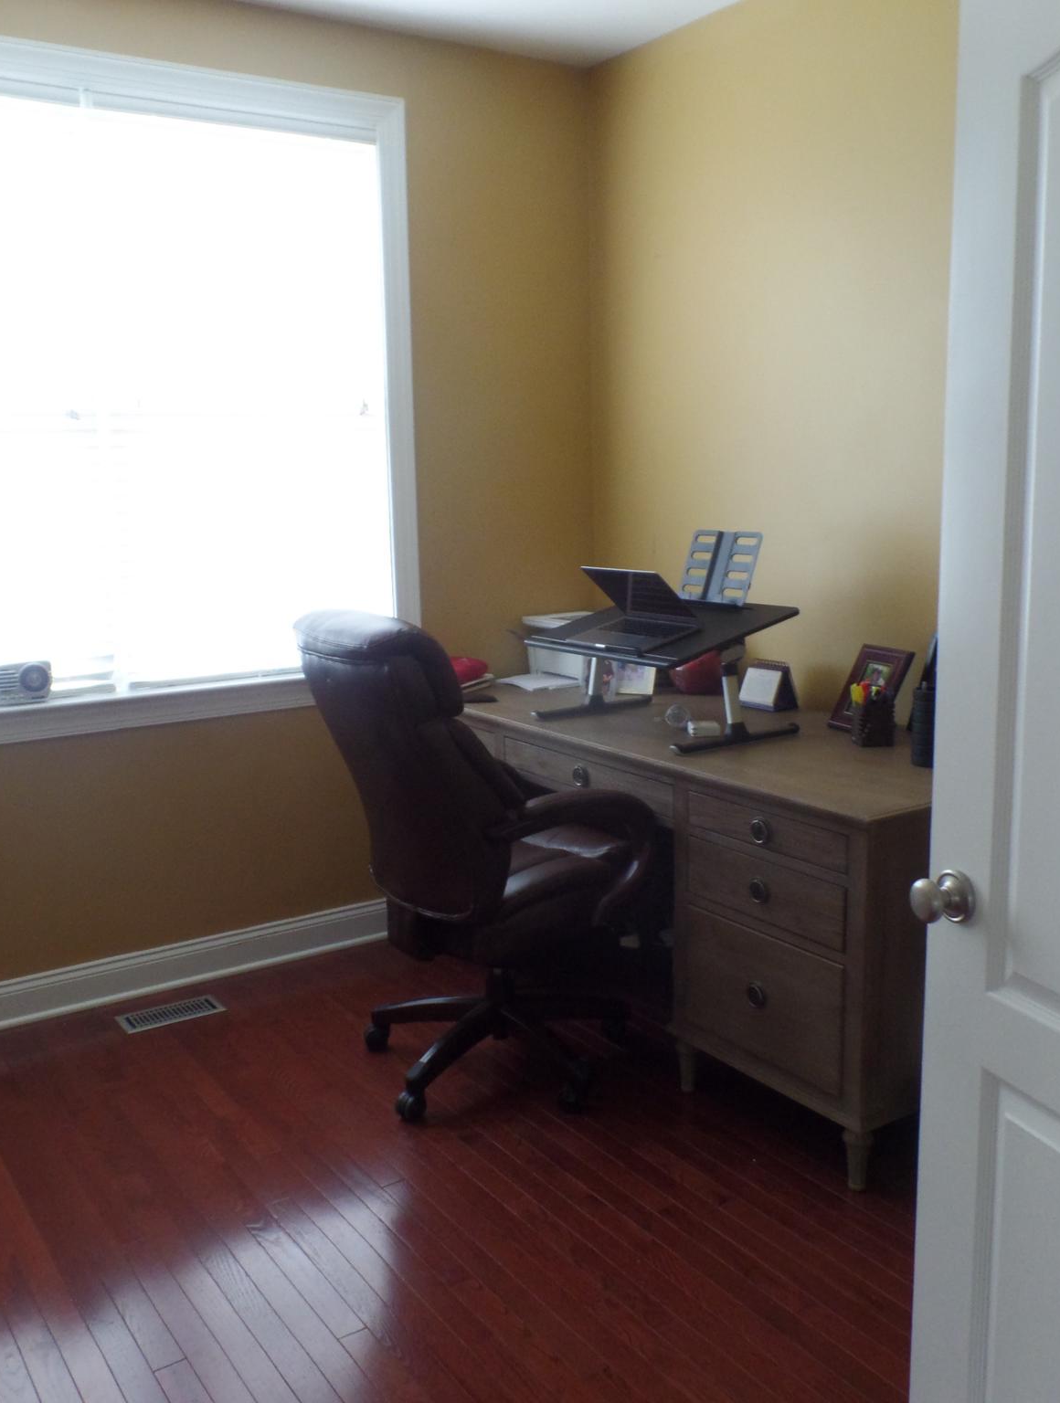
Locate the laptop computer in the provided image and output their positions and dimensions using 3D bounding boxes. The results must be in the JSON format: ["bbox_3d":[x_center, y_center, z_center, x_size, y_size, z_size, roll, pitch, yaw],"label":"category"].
[{"bbox_3d":[0.253,-0.252,3.254,0.213,0.192,0.306,-24,21,-31],"label":"laptop computer"}]

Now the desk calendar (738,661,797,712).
[{"bbox_3d":[0.686,-0.046,3.552,0.095,0.132,0.125,-9,13,-36],"label":"desk calendar"}]

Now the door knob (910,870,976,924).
[{"bbox_3d":[0.502,0.244,1.528,0.062,0.066,0.066,-5,11,-23],"label":"door knob"}]

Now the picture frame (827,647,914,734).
[{"bbox_3d":[0.886,-0.024,3.211,0.020,0.247,0.173,30,-9,-33],"label":"picture frame"}]

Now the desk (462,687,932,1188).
[{"bbox_3d":[0.444,0.451,3.422,0.730,0.790,1.880,-8,12,-32],"label":"desk"}]

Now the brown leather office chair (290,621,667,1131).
[{"bbox_3d":[-0.135,0.340,3.032,0.790,1.170,0.680,-8,12,-35],"label":"brown leather office chair"}]

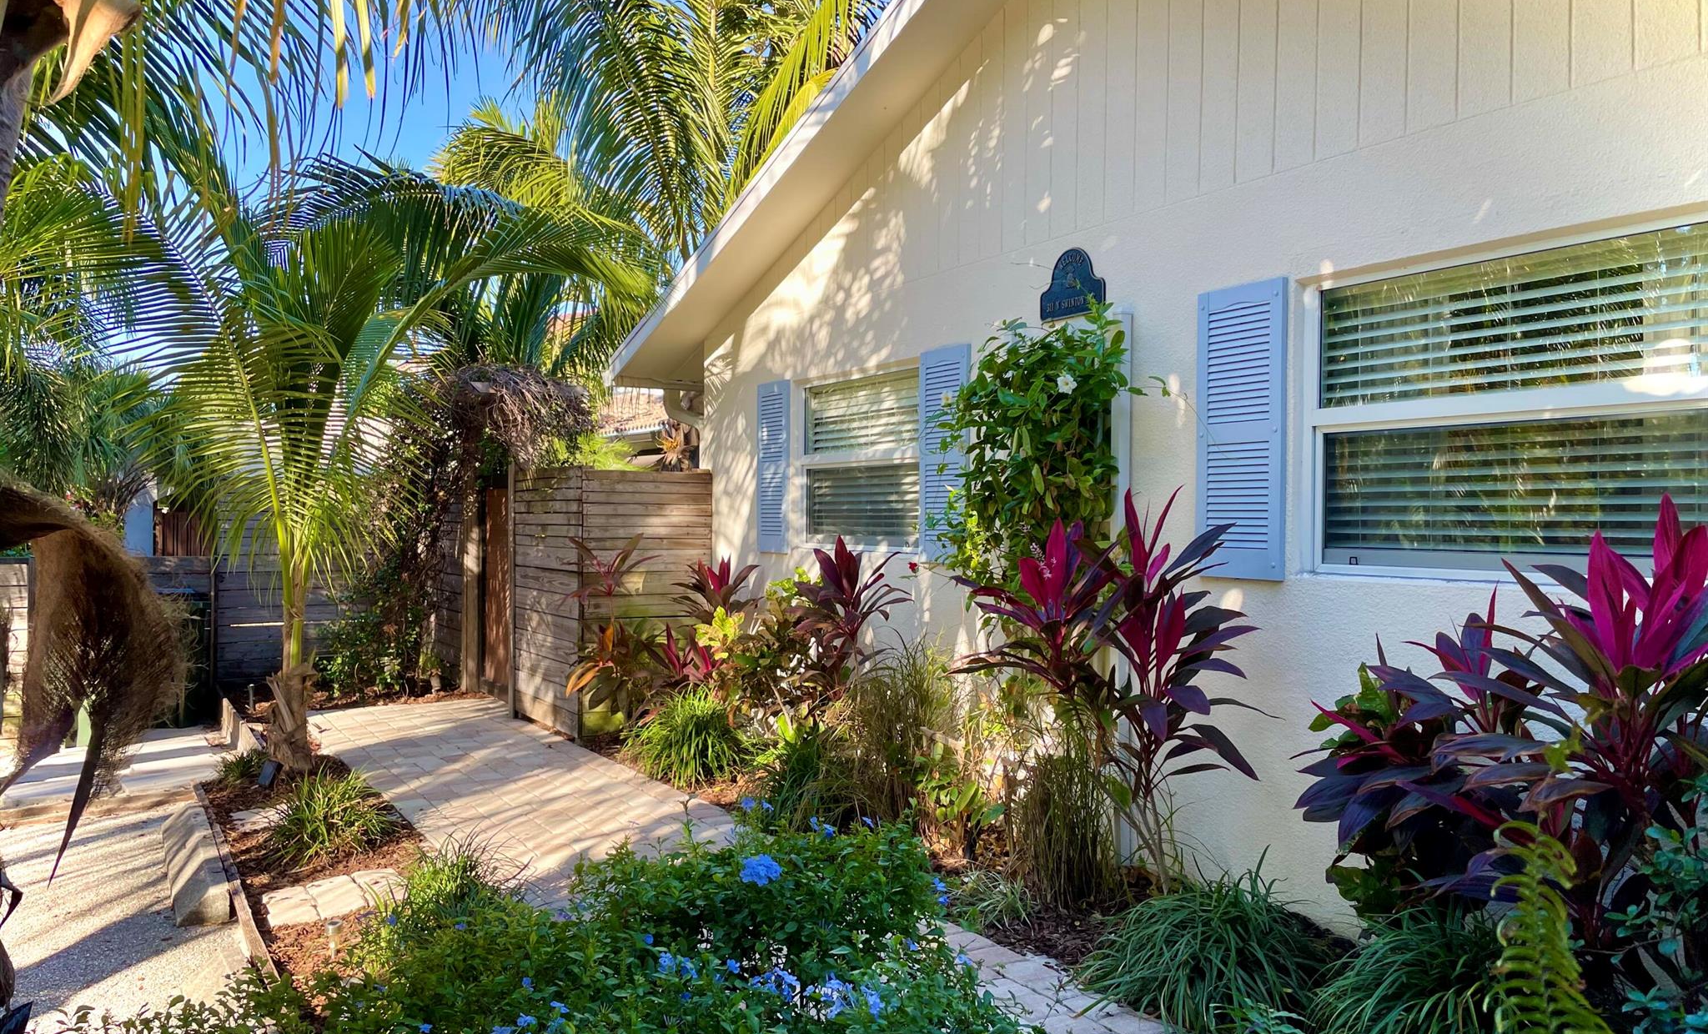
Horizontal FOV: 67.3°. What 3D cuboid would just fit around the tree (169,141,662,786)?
[{"bbox_3d":[-2.380,-0.240,6.700,2.400,3.080,2.200,1,0,0],"label":"tree"}]

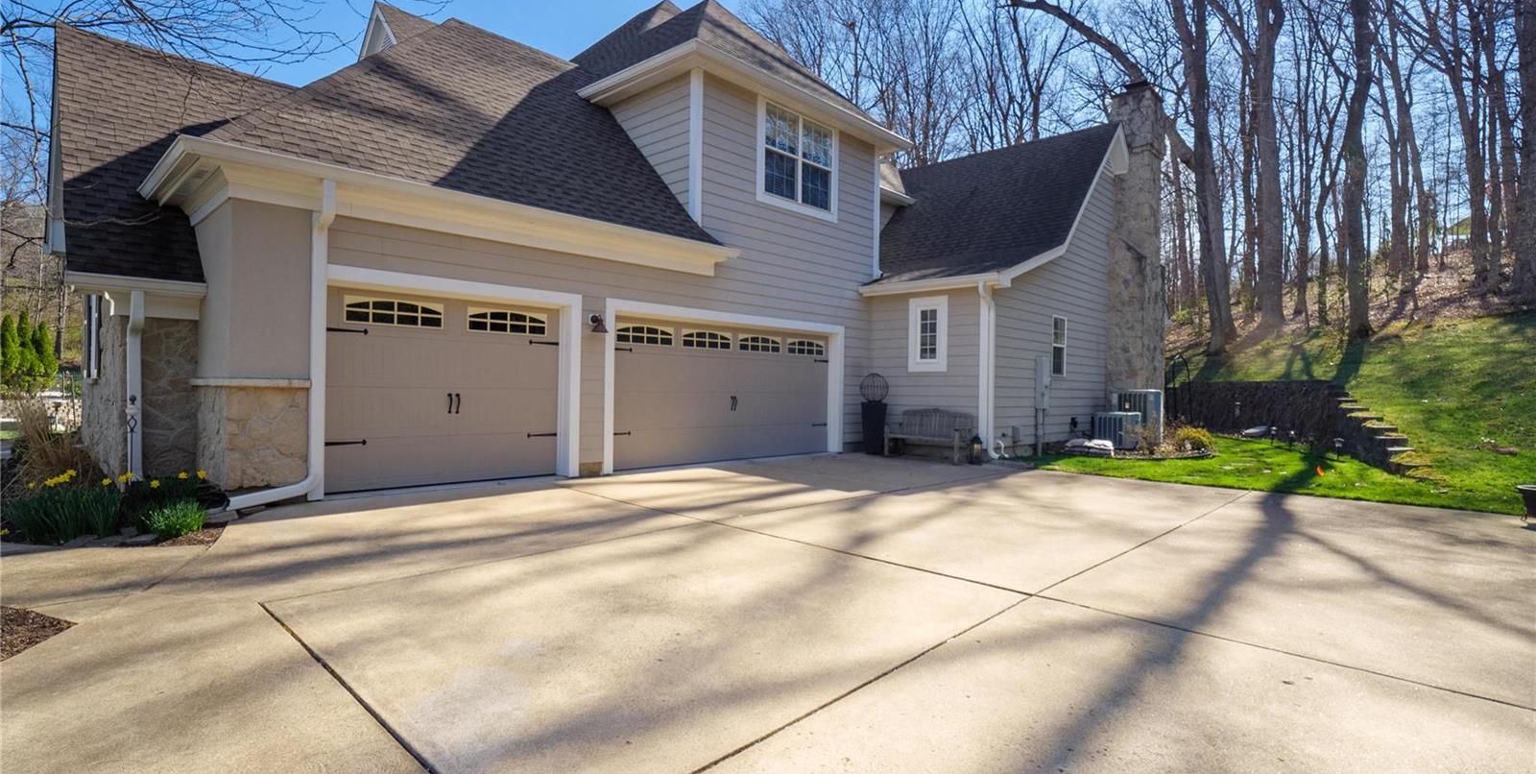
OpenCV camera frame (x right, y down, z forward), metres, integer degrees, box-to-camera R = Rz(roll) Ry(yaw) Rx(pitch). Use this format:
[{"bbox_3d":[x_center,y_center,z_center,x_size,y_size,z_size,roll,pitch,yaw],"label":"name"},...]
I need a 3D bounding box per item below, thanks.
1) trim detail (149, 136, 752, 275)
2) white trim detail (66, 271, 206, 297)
[{"bbox_3d":[-3.591,-1.870,8.682,2.528,0.395,6.408,0,-1,45],"label":"trim detail"},{"bbox_3d":[-6.020,-0.976,6.535,0.250,0.160,0.970,0,-1,45],"label":"white trim detail"}]

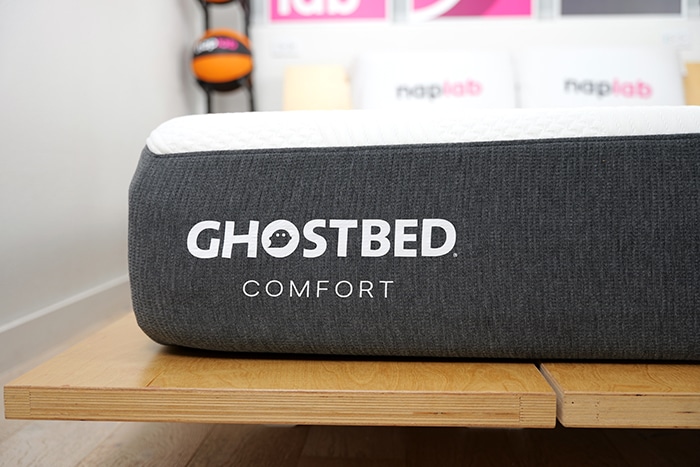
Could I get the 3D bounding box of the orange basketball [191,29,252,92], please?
[{"bbox_3d":[-0.502,-0.681,3.070,0.240,0.240,0.240,0,10,1],"label":"orange basketball"}]

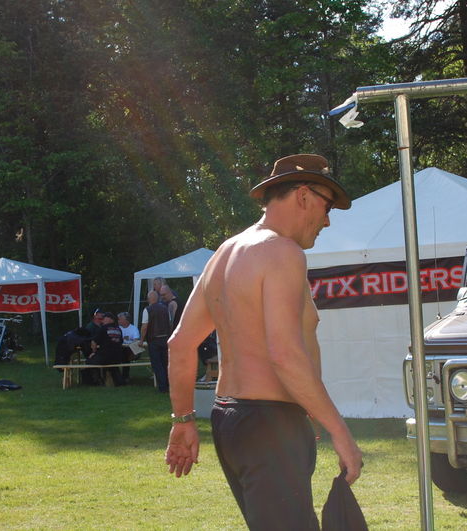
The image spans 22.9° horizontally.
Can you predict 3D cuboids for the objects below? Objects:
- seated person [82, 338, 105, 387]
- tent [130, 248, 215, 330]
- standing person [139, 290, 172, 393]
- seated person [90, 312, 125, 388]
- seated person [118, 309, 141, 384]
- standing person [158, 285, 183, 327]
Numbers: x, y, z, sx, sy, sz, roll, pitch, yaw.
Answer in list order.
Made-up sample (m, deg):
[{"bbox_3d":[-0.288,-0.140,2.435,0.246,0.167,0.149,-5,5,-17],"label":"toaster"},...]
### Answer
[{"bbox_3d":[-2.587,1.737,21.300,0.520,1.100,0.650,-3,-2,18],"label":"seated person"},{"bbox_3d":[-0.637,0.882,26.400,3.000,2.540,3.000,-2,-1,2],"label":"tent"},{"bbox_3d":[-1.338,1.312,19.900,0.580,1.760,0.420,-2,-1,-12],"label":"standing person"},{"bbox_3d":[-2.313,1.530,21.000,0.750,1.300,0.550,-3,-2,37],"label":"seated person"},{"bbox_3d":[-1.939,1.534,21.700,0.550,1.320,0.750,-3,-2,37],"label":"seated person"},{"bbox_3d":[-1.157,1.257,21.000,0.500,1.800,0.550,-1,-2,-23],"label":"standing person"}]

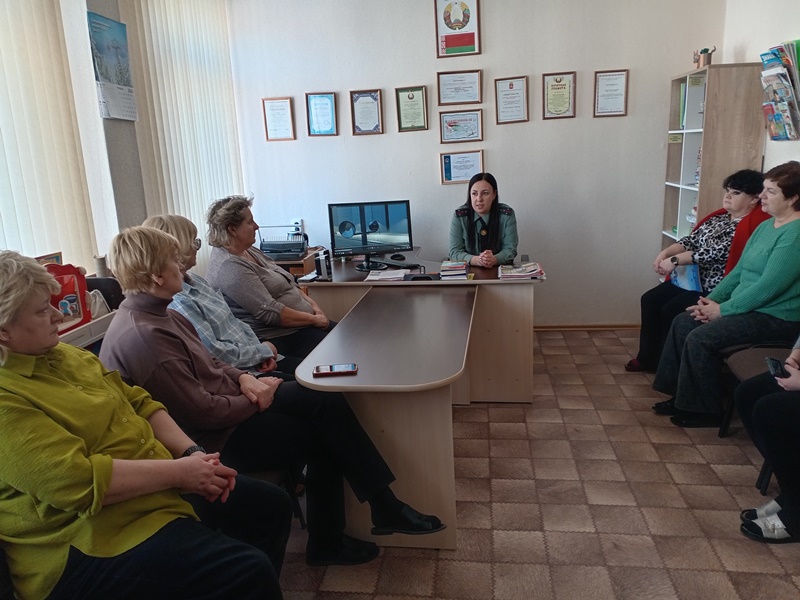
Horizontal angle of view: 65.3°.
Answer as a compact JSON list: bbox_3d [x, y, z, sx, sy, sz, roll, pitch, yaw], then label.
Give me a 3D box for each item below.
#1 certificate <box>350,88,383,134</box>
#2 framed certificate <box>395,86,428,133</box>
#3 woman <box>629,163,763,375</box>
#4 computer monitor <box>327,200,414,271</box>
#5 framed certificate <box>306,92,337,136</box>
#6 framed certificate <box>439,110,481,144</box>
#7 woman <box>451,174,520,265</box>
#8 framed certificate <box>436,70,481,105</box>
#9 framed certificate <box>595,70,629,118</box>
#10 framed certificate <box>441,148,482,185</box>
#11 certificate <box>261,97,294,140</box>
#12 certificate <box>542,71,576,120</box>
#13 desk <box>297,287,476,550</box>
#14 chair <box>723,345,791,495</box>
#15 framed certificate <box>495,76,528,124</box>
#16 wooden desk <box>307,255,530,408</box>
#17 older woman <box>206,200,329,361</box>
[{"bbox_3d":[-0.253,-1.448,4.824,0.245,0.325,0.020,0,14,8],"label":"certificate"},{"bbox_3d":[0.092,-1.457,4.770,0.238,0.325,0.024,-1,14,6],"label":"framed certificate"},{"bbox_3d":[1.759,-0.110,3.716,0.680,1.290,0.550,-2,13,2],"label":"woman"},{"bbox_3d":[-0.172,-0.405,3.930,0.510,0.410,0.200,-5,14,-13],"label":"computer monitor"},{"bbox_3d":[-0.608,-1.440,4.851,0.238,0.325,0.024,-1,14,6],"label":"framed certificate"},{"bbox_3d":[0.469,-1.323,4.762,0.325,0.238,0.024,-1,14,6],"label":"framed certificate"},{"bbox_3d":[0.562,-0.169,4.119,0.470,1.310,0.660,0,14,8],"label":"woman"},{"bbox_3d":[0.454,-1.592,4.695,0.332,0.240,0.020,0,14,8],"label":"framed certificate"},{"bbox_3d":[1.547,-1.509,4.571,0.239,0.323,0.020,0,14,8],"label":"framed certificate"},{"bbox_3d":[0.486,-1.022,4.834,0.325,0.238,0.024,-1,14,6],"label":"framed certificate"},{"bbox_3d":[-0.949,-1.416,4.894,0.238,0.325,0.024,-1,14,6],"label":"certificate"},{"bbox_3d":[1.188,-1.516,4.637,0.238,0.325,0.024,-1,14,6],"label":"certificate"},{"bbox_3d":[0.037,0.457,2.942,0.620,0.720,1.565,-1,14,9],"label":"desk"},{"bbox_3d":[1.790,0.352,2.787,0.570,0.820,0.530,0,14,8],"label":"chair"},{"bbox_3d":[0.845,-1.495,4.679,0.238,0.325,0.024,-1,14,6],"label":"framed certificate"},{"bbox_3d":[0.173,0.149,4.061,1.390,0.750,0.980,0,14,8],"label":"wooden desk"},{"bbox_3d":[-0.568,0.080,3.354,0.760,1.270,0.540,-2,13,2],"label":"older woman"}]

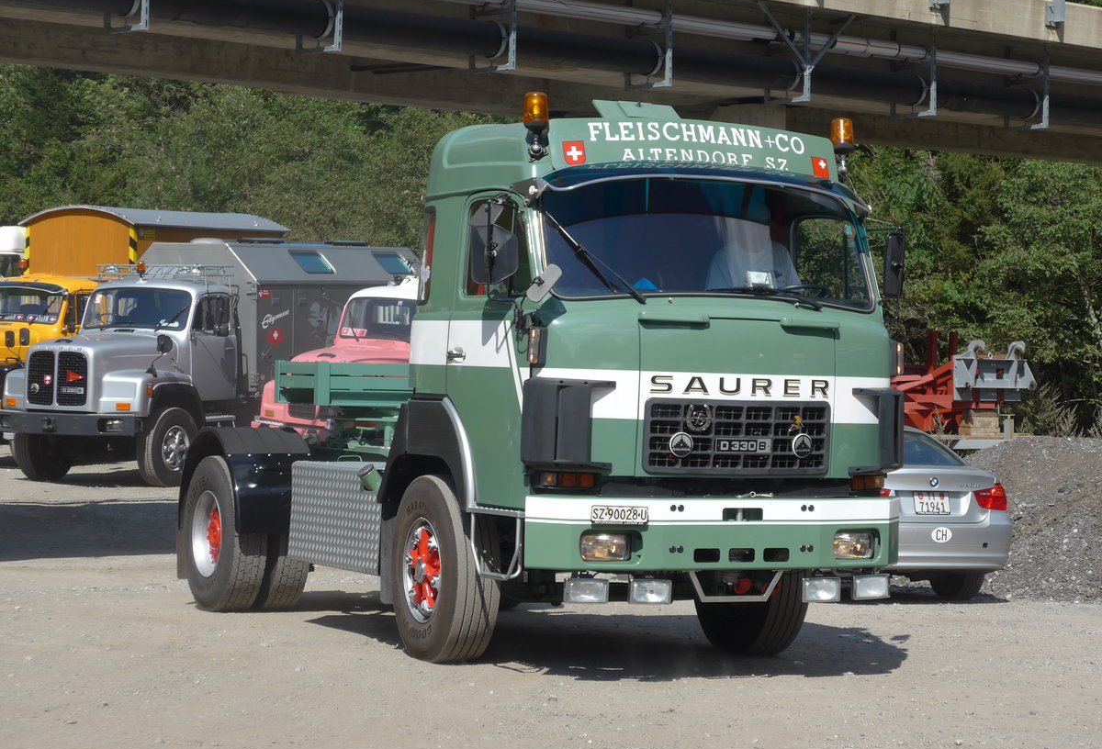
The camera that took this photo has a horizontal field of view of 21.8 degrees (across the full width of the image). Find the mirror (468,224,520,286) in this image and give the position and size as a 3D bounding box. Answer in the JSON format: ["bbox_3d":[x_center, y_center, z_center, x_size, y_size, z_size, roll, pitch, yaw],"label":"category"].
[{"bbox_3d":[-0.296,-0.630,14.998,0.265,0.325,0.100,1,0,7],"label":"mirror"}]

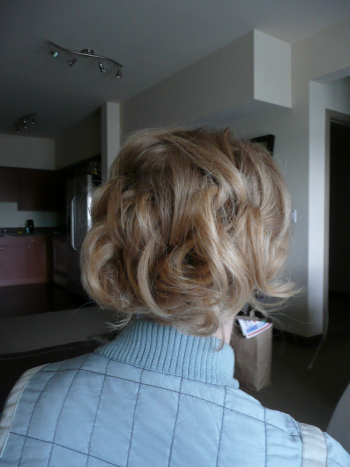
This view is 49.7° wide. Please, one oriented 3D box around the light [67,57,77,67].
[{"bbox_3d":[-0.949,-1.581,3.480,0.085,0.080,0.065,-2,2,-37],"label":"light"}]

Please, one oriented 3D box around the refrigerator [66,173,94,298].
[{"bbox_3d":[-1.019,0.102,5.412,0.770,1.760,0.870,-2,3,-35],"label":"refrigerator"}]

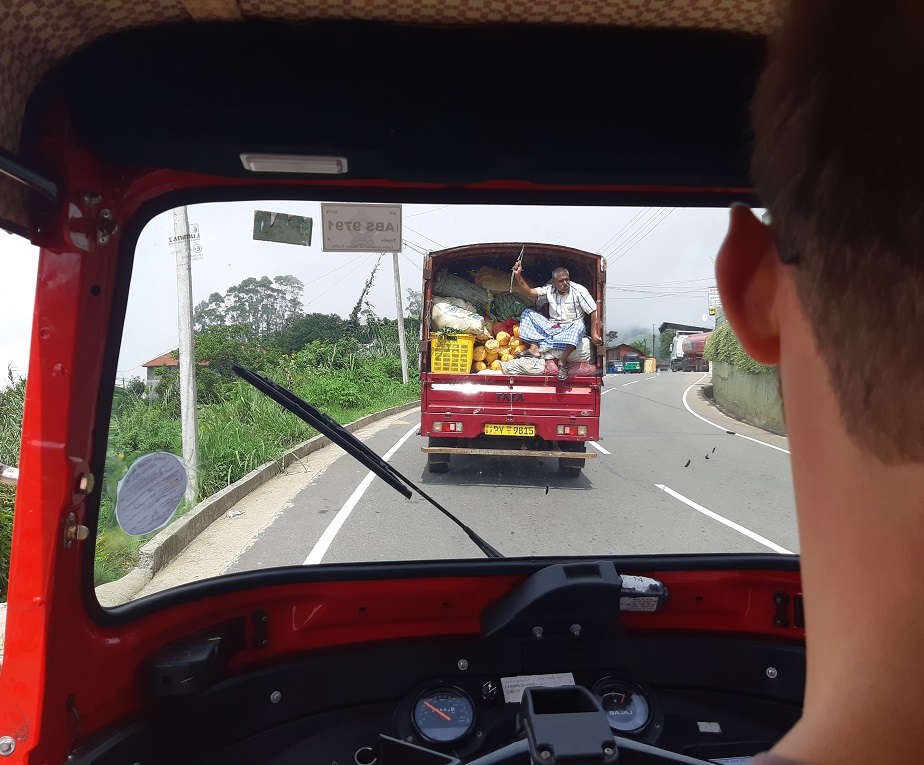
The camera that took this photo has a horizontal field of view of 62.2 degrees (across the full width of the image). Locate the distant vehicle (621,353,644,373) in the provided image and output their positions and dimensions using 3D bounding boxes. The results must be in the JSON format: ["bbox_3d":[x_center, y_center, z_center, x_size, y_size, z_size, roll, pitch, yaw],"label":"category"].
[{"bbox_3d":[13.650,-1.530,61.300,1.300,1.700,2.600,0,1,10],"label":"distant vehicle"}]

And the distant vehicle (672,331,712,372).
[{"bbox_3d":[19.500,-2.600,62.500,2.500,3.400,9.800,0,1,0],"label":"distant vehicle"}]

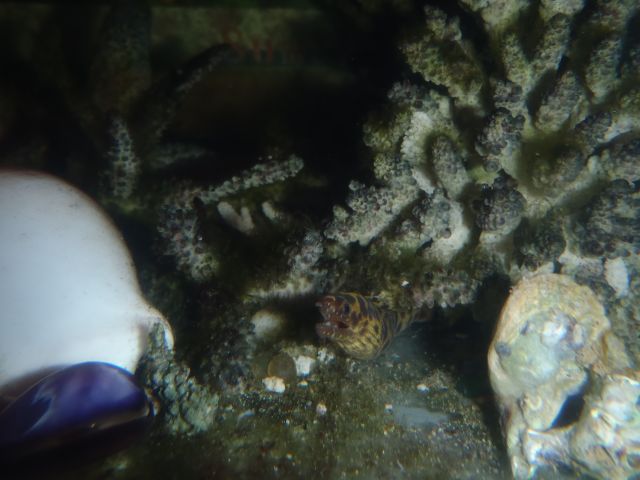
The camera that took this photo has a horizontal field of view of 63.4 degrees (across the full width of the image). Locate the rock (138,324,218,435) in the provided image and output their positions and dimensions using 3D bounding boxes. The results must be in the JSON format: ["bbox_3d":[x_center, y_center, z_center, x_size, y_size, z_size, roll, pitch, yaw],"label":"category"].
[{"bbox_3d":[-0.127,0.125,0.465,0.068,0.080,0.060,0,25,0],"label":"rock"}]

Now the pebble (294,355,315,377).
[{"bbox_3d":[-0.016,0.130,0.535,0.020,0.019,0.017,0,25,0],"label":"pebble"}]

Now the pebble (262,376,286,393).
[{"bbox_3d":[-0.045,0.144,0.515,0.022,0.014,0.018,0,25,0],"label":"pebble"}]

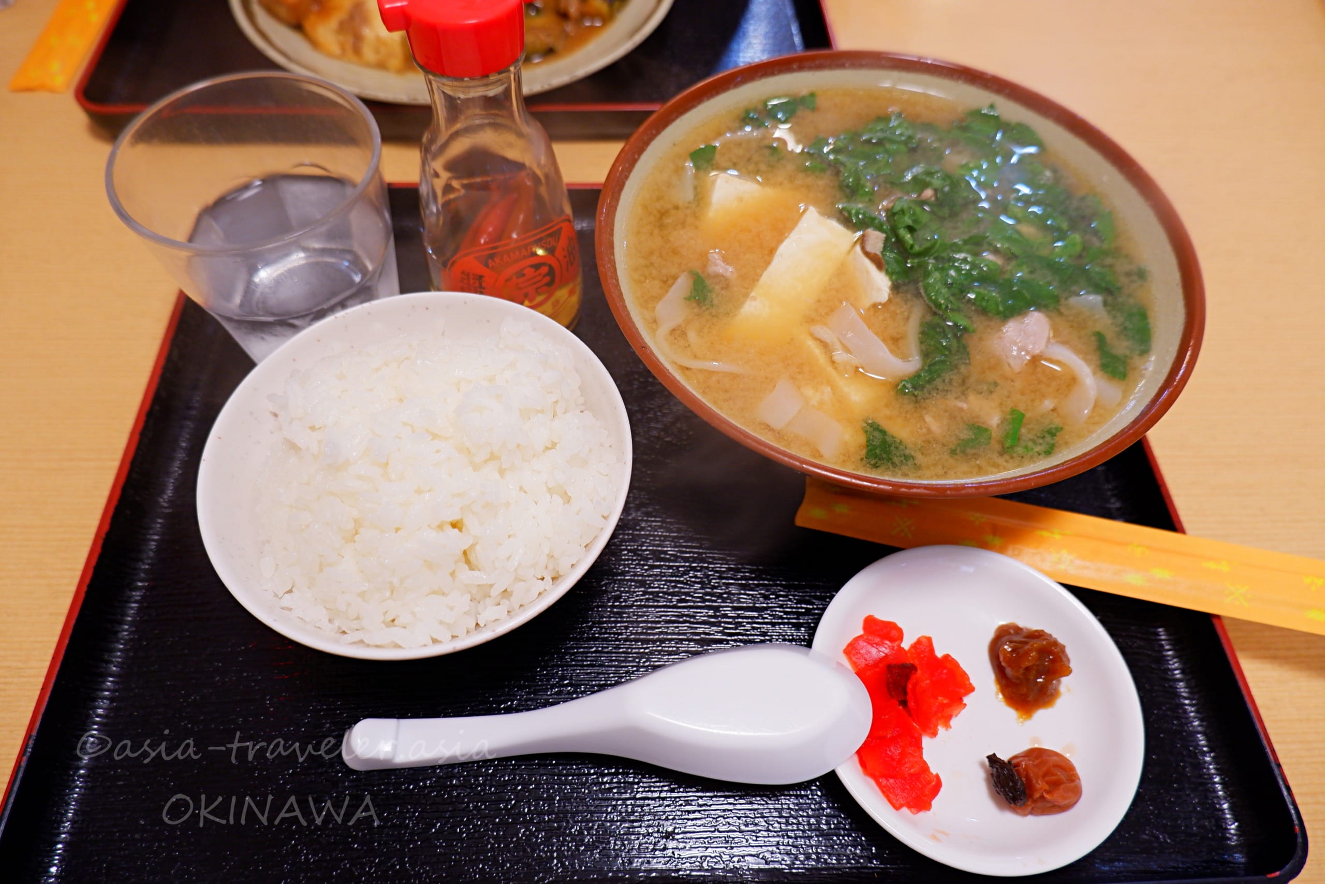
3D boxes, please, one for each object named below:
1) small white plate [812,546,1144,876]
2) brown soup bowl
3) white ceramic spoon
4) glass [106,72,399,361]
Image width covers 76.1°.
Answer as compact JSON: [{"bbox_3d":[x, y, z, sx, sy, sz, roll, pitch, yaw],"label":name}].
[{"bbox_3d":[0.102,0.087,0.285,0.107,0.019,0.107,3,58,0],"label":"small white plate"},{"bbox_3d":[0.080,-0.051,0.333,0.209,0.085,0.209,1,58,-2],"label":"brown soup bowl"},{"bbox_3d":[-0.018,0.087,0.268,0.170,0.039,0.044,-1,58,-3],"label":"white ceramic spoon"},{"bbox_3d":[-0.137,-0.066,0.321,0.085,0.106,0.085,3,58,0],"label":"glass"}]

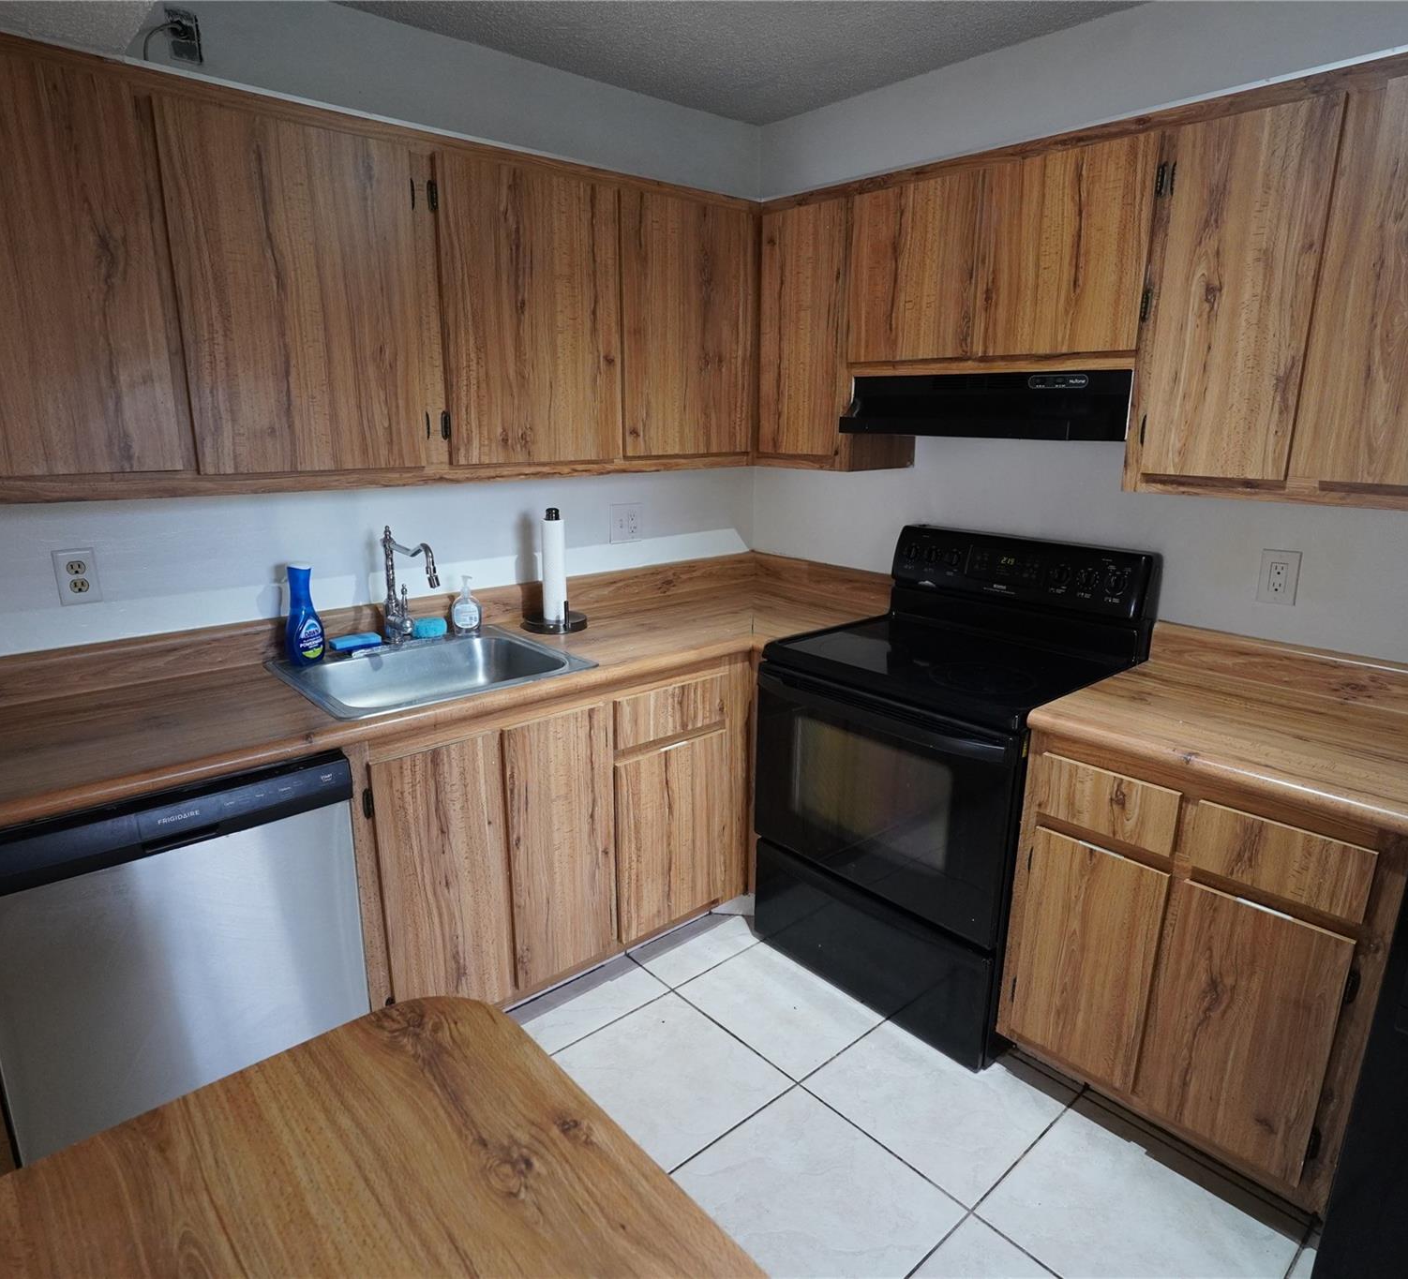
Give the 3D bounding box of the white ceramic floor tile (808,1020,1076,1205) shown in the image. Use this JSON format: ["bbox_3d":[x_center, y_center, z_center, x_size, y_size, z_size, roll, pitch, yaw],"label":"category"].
[{"bbox_3d":[0.534,1.037,1.961,0.448,0.012,0.448,-12,19,-40],"label":"white ceramic floor tile"}]

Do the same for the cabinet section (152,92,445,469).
[{"bbox_3d":[-0.928,-0.743,1.924,0.520,0.700,0.322,-12,19,-40],"label":"cabinet section"}]

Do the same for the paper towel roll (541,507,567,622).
[{"bbox_3d":[-0.440,-0.213,2.467,0.070,0.315,0.070,0,15,0],"label":"paper towel roll"}]

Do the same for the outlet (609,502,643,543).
[{"bbox_3d":[-0.253,-0.384,2.839,0.130,0.127,0.009,-12,19,-40],"label":"outlet"}]

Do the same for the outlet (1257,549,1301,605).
[{"bbox_3d":[1.336,-0.143,1.985,0.009,0.123,0.077,-12,19,-40],"label":"outlet"}]

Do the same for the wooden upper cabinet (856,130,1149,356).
[{"bbox_3d":[0.783,-0.933,2.167,0.339,0.453,0.786,-12,19,-40],"label":"wooden upper cabinet"}]

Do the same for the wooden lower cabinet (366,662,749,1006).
[{"bbox_3d":[-0.481,0.449,2.437,1.155,0.815,0.602,-12,19,-40],"label":"wooden lower cabinet"}]

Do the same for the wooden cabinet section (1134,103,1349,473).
[{"bbox_3d":[1.157,-0.691,1.796,0.322,0.700,0.300,-12,19,-40],"label":"wooden cabinet section"}]

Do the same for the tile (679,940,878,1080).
[{"bbox_3d":[0.235,0.951,2.284,0.448,0.012,0.448,-12,19,-40],"label":"tile"}]

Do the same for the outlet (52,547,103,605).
[{"bbox_3d":[-1.370,-0.136,1.869,0.074,0.121,0.009,-12,19,-40],"label":"outlet"}]

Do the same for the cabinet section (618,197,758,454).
[{"bbox_3d":[-0.144,-0.912,2.594,0.500,0.700,0.322,-12,19,-40],"label":"cabinet section"}]

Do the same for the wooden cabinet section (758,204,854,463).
[{"bbox_3d":[0.403,-0.915,2.621,0.322,0.700,0.355,-12,19,-40],"label":"wooden cabinet section"}]

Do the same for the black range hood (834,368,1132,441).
[{"bbox_3d":[0.772,-0.602,2.201,0.419,0.151,0.758,-12,19,-40],"label":"black range hood"}]

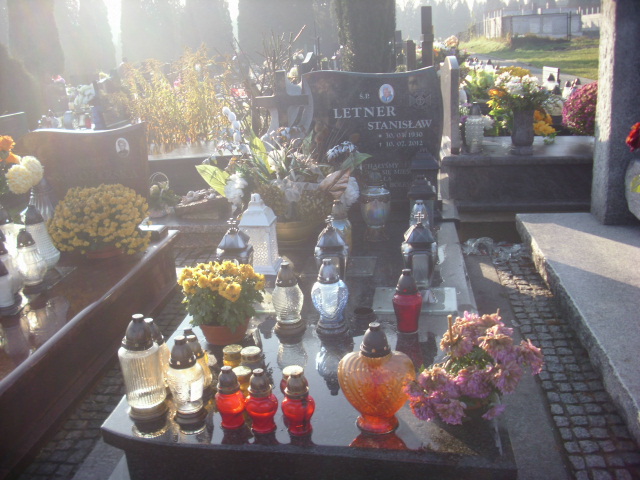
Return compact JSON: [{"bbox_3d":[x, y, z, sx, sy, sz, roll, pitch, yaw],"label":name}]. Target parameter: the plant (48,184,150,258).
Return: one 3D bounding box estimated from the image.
[{"bbox_3d":[-1.187,-0.099,3.711,0.550,0.360,0.500,-1,16,7],"label":"plant"}]

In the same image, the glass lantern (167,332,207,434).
[{"bbox_3d":[-0.344,0.359,1.782,0.095,0.228,0.095,-1,16,8],"label":"glass lantern"}]

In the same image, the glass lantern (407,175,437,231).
[{"bbox_3d":[0.489,-0.138,3.287,0.136,0.355,0.136,-1,17,7],"label":"glass lantern"}]

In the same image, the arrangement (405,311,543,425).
[{"bbox_3d":[0.412,0.340,1.848,0.340,0.288,0.299,-1,17,7],"label":"arrangement"}]

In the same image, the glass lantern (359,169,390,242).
[{"bbox_3d":[0.283,-0.178,3.569,0.158,0.355,0.158,-1,16,7],"label":"glass lantern"}]

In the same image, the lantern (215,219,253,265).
[{"bbox_3d":[-0.368,0.063,2.934,0.145,0.325,0.145,-1,16,7],"label":"lantern"}]

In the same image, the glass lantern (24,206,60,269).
[{"bbox_3d":[-1.394,-0.005,3.388,0.180,0.347,0.180,-1,17,7],"label":"glass lantern"}]

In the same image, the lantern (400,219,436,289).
[{"bbox_3d":[0.387,0.038,2.623,0.135,0.293,0.135,-1,16,8],"label":"lantern"}]

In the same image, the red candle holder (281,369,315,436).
[{"bbox_3d":[-0.056,0.433,1.856,0.086,0.180,0.086,-1,16,7],"label":"red candle holder"}]

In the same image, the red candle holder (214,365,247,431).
[{"bbox_3d":[-0.233,0.399,1.750,0.076,0.157,0.076,-1,16,8],"label":"red candle holder"}]

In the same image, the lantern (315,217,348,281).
[{"bbox_3d":[0.044,0.056,2.631,0.135,0.295,0.135,-1,16,8],"label":"lantern"}]

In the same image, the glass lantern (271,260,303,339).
[{"bbox_3d":[-0.116,0.203,2.450,0.112,0.255,0.112,-1,17,7],"label":"glass lantern"}]

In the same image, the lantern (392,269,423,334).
[{"bbox_3d":[0.314,0.216,2.443,0.106,0.224,0.106,-1,16,7],"label":"lantern"}]

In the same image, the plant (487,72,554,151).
[{"bbox_3d":[1.333,-0.848,4.550,0.440,0.520,0.380,-1,16,8],"label":"plant"}]

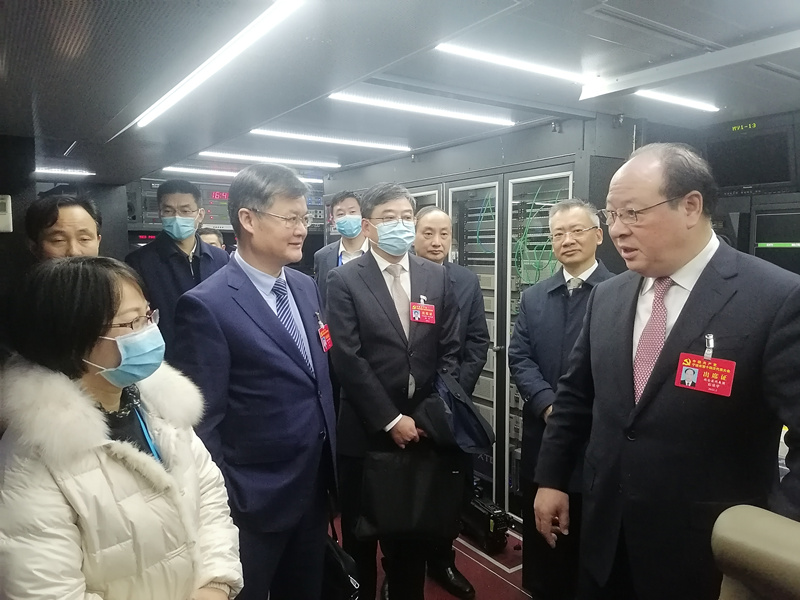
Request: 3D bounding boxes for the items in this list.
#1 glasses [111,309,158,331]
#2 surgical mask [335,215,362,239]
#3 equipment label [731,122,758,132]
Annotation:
[{"bbox_3d":[-0.508,0.043,1.115,0.135,0.043,0.136,-1,9,0],"label":"glasses"},{"bbox_3d":[-0.235,-0.337,2.880,0.135,0.108,0.085,1,5,15],"label":"surgical mask"},{"bbox_3d":[1.654,-0.829,3.000,0.012,0.030,0.118,-3,5,-34],"label":"equipment label"}]

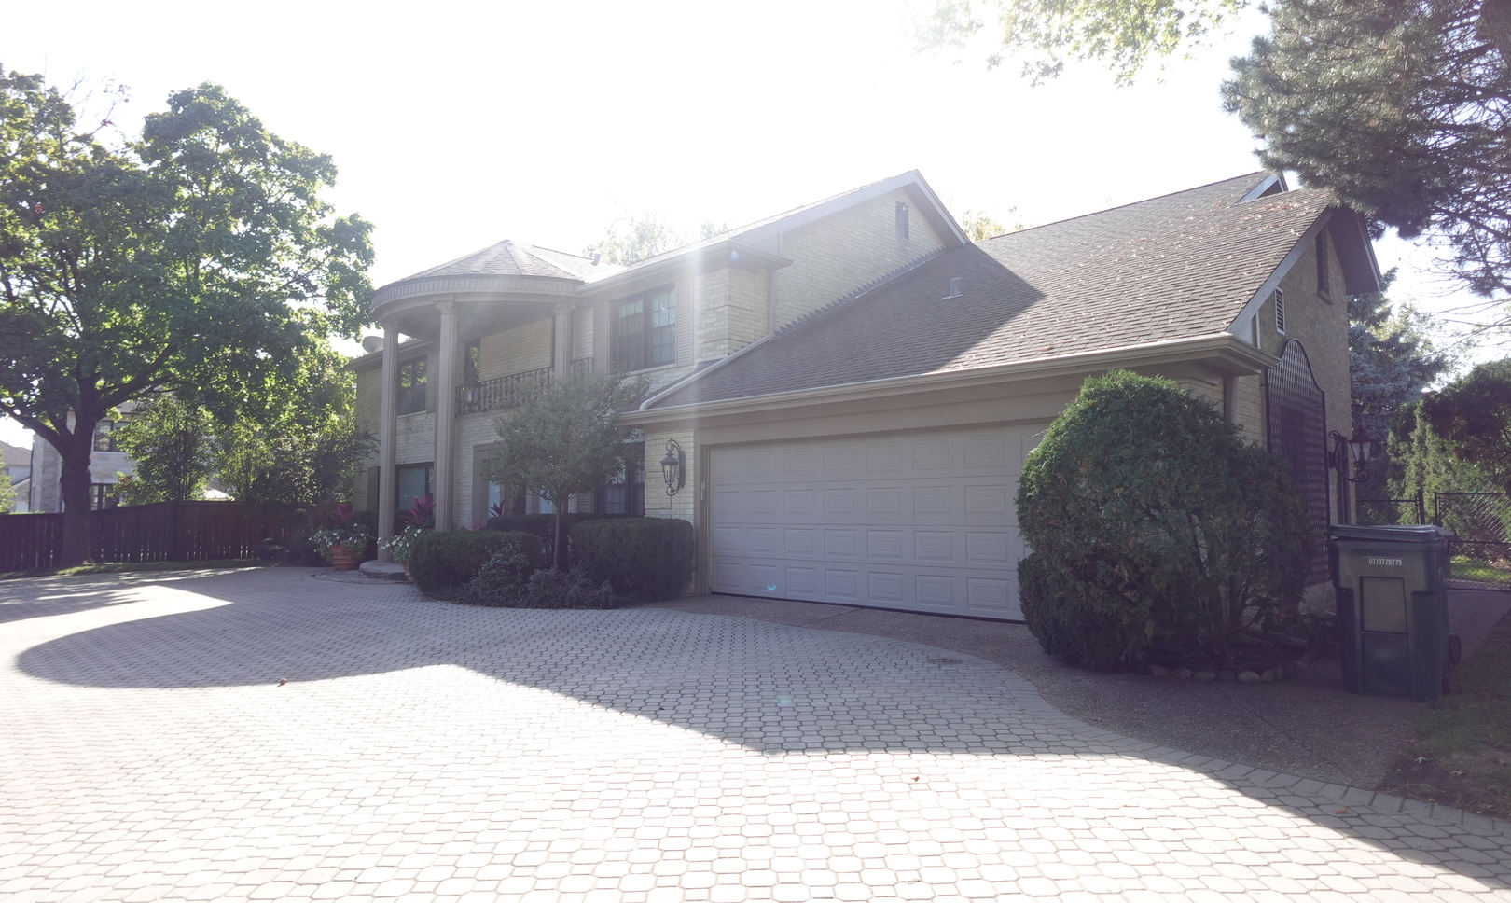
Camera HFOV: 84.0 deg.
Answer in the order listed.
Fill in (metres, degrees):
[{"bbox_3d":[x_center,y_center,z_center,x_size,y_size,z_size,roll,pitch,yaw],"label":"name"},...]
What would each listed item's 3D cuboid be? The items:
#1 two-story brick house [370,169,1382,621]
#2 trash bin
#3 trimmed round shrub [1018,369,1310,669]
[{"bbox_3d":[-0.299,-1.975,21.394,25.900,9.400,14.900,-4,-5,43],"label":"two-story brick house"},{"bbox_3d":[4.279,1.058,5.671,0.630,1.090,0.760,-3,-5,39],"label":"trash bin"},{"bbox_3d":[3.474,0.514,7.152,2.150,2.400,2.100,-4,-5,43],"label":"trimmed round shrub"}]

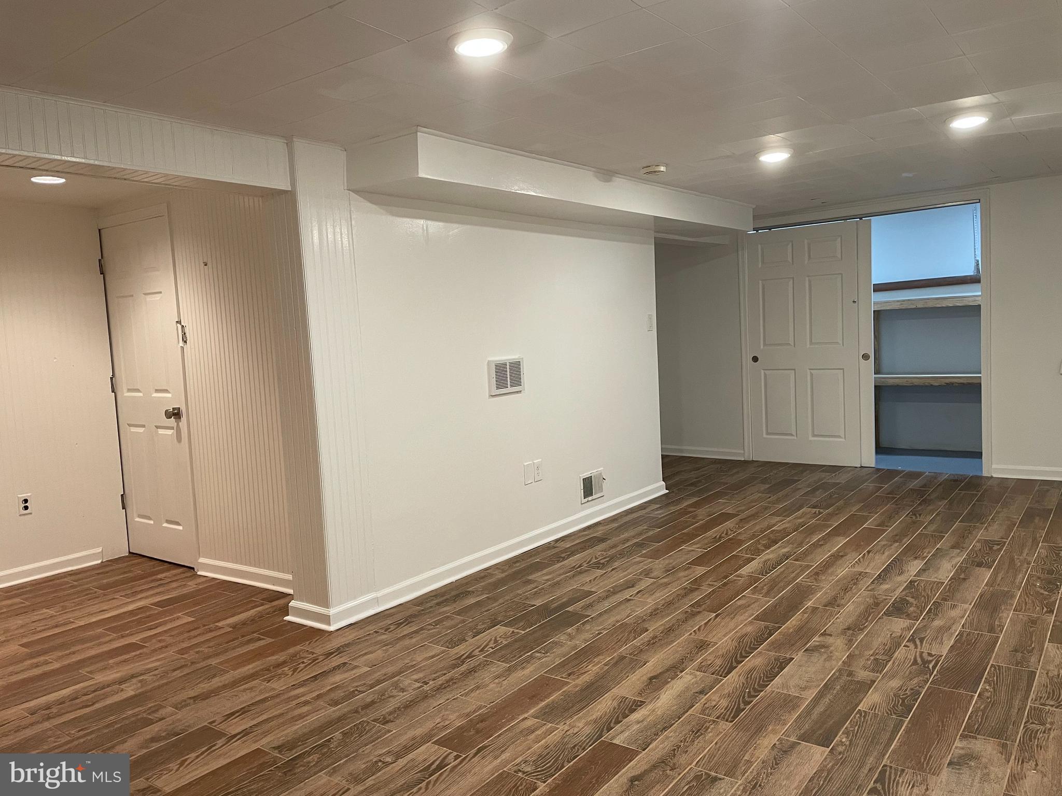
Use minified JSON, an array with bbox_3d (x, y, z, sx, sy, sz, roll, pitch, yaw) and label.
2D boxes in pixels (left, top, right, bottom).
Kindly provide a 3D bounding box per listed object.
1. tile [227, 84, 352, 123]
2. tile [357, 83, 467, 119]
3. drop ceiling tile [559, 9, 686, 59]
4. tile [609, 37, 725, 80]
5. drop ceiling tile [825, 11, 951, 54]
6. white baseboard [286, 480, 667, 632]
[{"bbox_3d":[-0.880,-1.094,2.942,0.305,0.020,0.305,1,6,37],"label":"tile"},{"bbox_3d":[-0.450,-1.120,2.990,0.305,0.020,0.305,1,6,37],"label":"tile"},{"bbox_3d":[0.282,-1.105,2.422,0.305,0.018,0.305,1,7,37],"label":"drop ceiling tile"},{"bbox_3d":[0.463,-1.140,2.666,0.305,0.020,0.305,1,6,37],"label":"tile"},{"bbox_3d":[1.134,-1.163,2.537,0.305,0.018,0.305,1,7,37],"label":"drop ceiling tile"},{"bbox_3d":[-0.048,0.833,4.942,0.318,0.090,3.246,1,7,37],"label":"white baseboard"}]

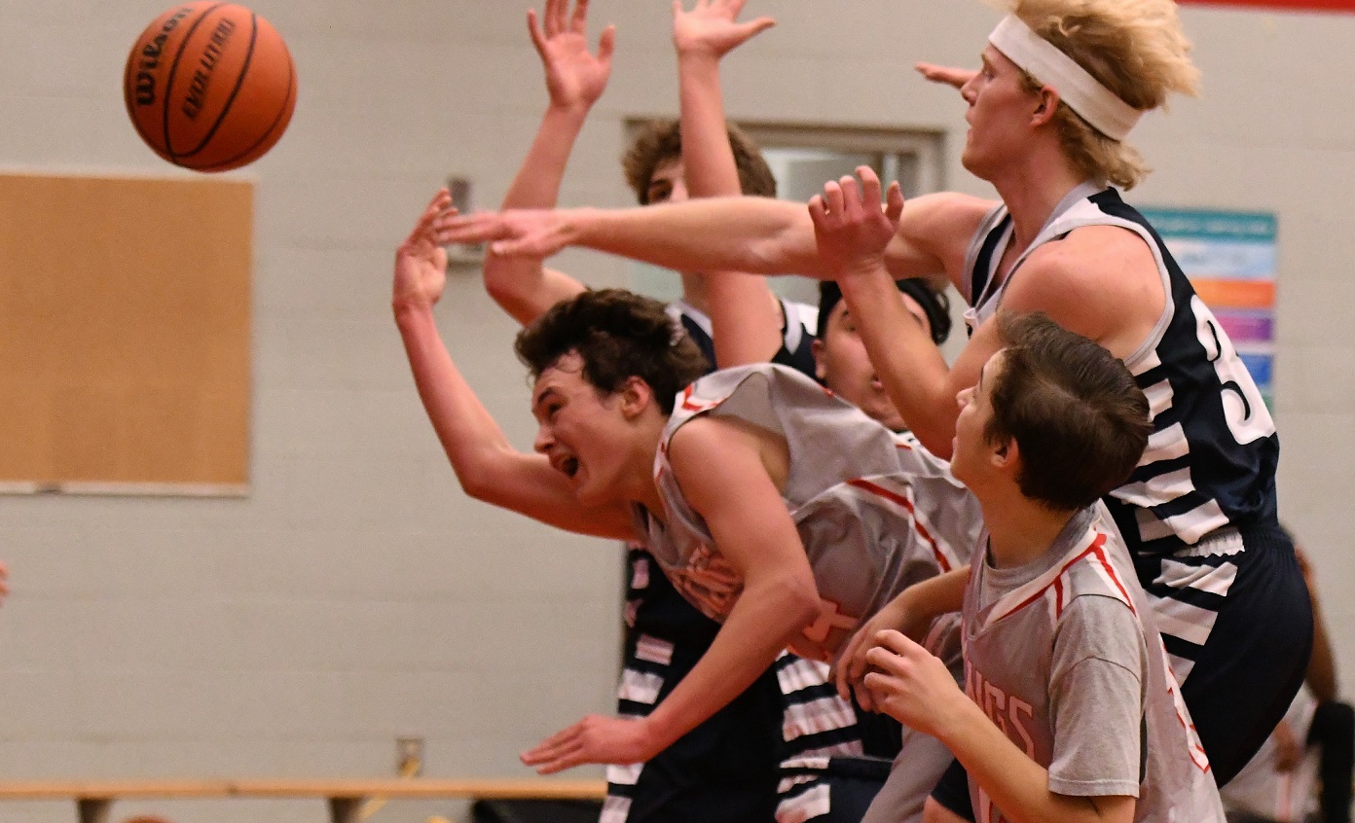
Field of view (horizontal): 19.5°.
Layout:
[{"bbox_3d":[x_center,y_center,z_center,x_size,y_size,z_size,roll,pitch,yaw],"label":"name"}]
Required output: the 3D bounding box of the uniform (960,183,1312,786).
[{"bbox_3d":[0.603,0.118,5.250,0.480,0.850,0.460,-3,0,-7],"label":"uniform"}]

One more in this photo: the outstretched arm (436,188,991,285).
[{"bbox_3d":[0.050,-0.239,5.380,0.770,0.130,0.130,1,0,0],"label":"outstretched arm"}]

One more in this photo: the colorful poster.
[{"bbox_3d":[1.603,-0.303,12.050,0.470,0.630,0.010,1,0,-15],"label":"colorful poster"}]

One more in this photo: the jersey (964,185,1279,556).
[{"bbox_3d":[0.583,-0.045,5.250,0.340,0.560,0.430,-19,0,-9],"label":"jersey"}]

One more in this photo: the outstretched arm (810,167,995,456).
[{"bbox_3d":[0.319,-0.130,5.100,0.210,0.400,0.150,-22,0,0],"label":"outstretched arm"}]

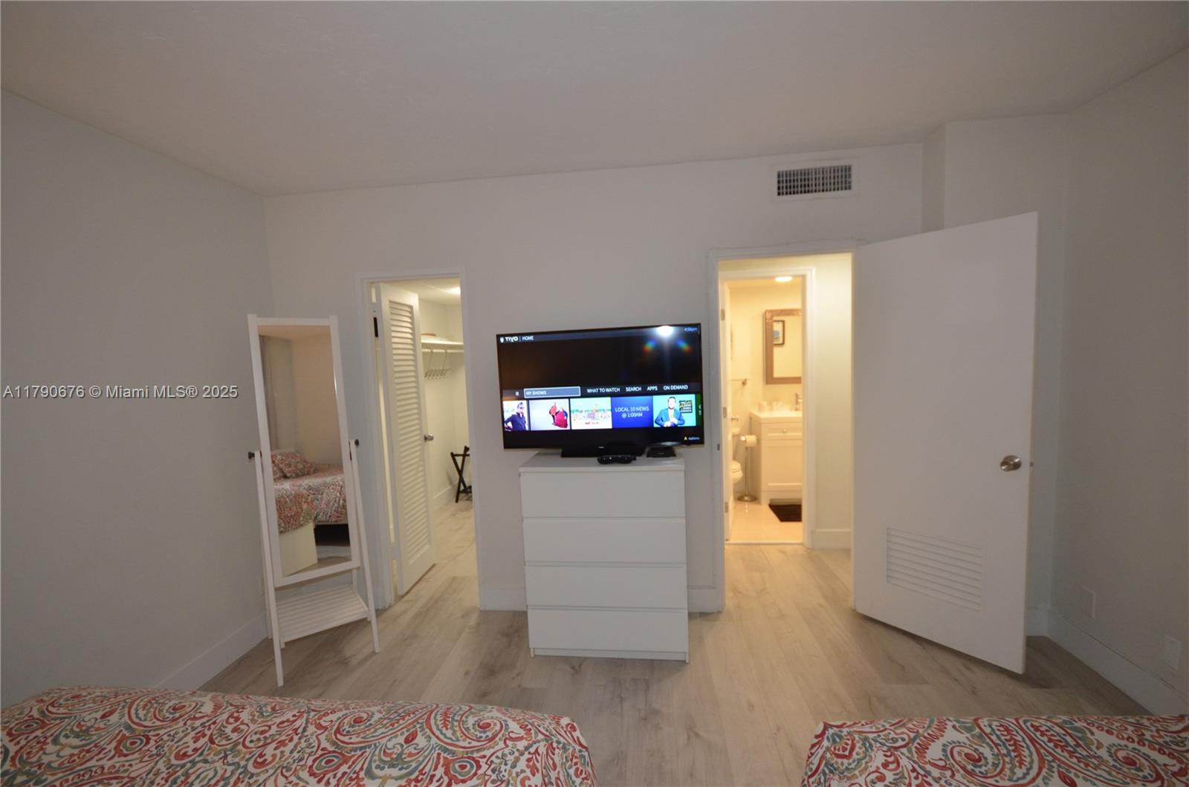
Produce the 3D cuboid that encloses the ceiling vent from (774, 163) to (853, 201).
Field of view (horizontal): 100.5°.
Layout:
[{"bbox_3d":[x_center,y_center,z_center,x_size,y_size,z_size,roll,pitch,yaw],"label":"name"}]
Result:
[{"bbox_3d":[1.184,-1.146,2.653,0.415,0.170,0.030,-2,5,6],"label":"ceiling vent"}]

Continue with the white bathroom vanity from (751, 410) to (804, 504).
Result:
[{"bbox_3d":[2.070,0.636,5.006,0.840,0.865,0.480,-2,5,6],"label":"white bathroom vanity"}]

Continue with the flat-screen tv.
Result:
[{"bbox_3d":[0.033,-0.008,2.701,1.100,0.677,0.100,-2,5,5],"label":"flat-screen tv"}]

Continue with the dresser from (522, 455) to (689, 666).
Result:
[{"bbox_3d":[0.074,0.838,2.687,0.800,1.000,0.480,-2,5,6],"label":"dresser"}]

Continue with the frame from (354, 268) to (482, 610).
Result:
[{"bbox_3d":[-1.057,0.308,3.062,0.690,2.085,0.120,-2,5,6],"label":"frame"}]

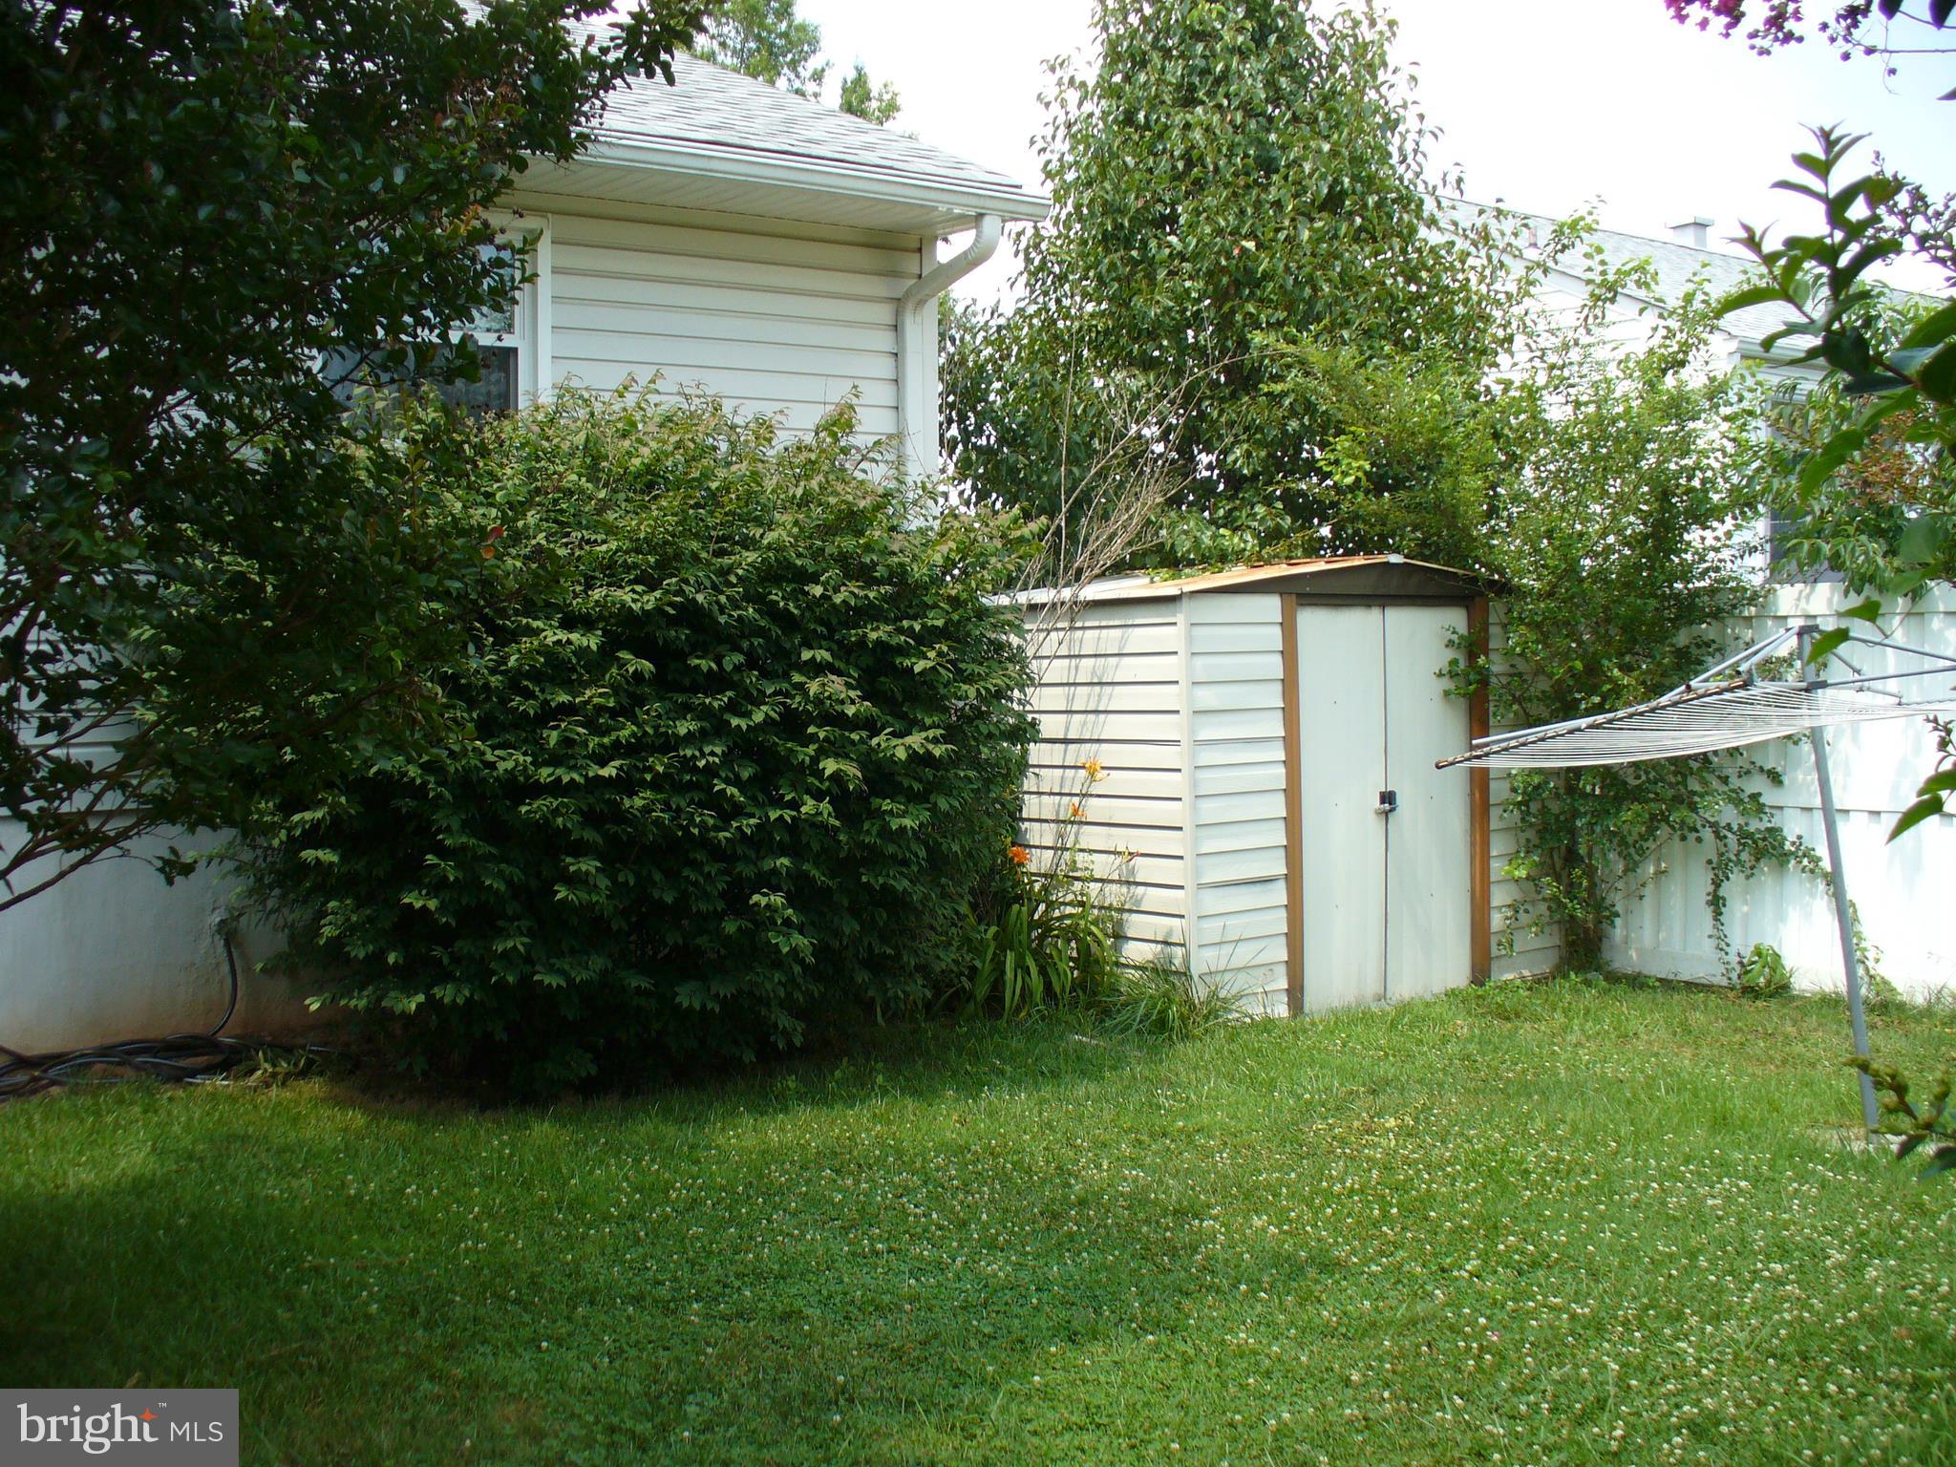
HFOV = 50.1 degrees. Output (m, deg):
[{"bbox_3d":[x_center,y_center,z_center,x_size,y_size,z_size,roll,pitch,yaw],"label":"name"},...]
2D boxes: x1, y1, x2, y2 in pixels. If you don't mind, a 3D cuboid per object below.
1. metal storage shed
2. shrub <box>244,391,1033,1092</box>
[{"bbox_3d":[1.254,0.191,9.784,2.540,1.940,1.780,-3,2,-40],"label":"metal storage shed"},{"bbox_3d":[-1.320,-0.020,8.150,3.000,2.550,2.300,-2,2,-20],"label":"shrub"}]

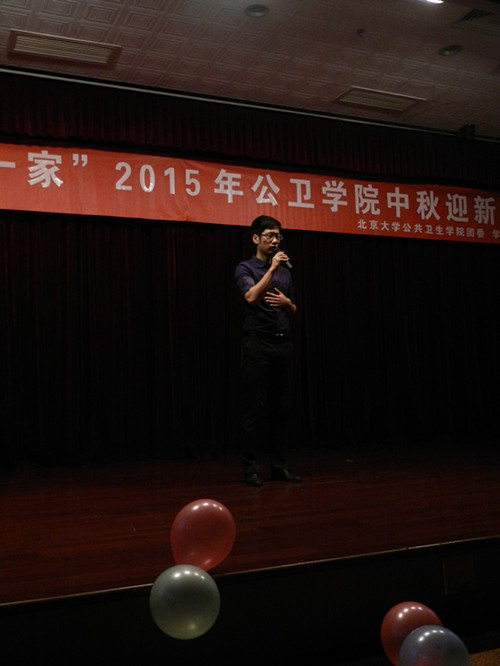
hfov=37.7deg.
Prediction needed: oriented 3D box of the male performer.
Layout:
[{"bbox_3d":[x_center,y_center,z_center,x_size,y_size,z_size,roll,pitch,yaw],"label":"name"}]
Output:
[{"bbox_3d":[0.107,0.094,4.739,0.460,1.740,0.400,2,-7,-37],"label":"male performer"}]

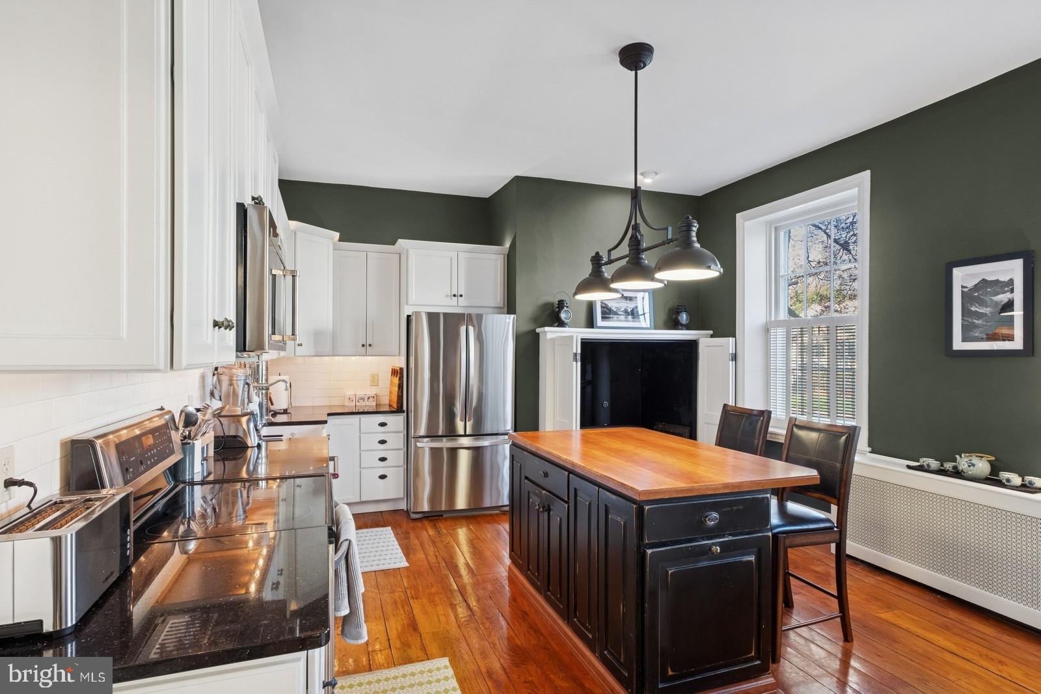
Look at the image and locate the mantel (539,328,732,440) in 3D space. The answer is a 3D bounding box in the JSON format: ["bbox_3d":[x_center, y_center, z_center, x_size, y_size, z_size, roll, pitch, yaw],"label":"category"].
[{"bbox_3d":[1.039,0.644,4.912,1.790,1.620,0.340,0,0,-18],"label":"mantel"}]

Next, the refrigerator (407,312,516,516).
[{"bbox_3d":[-0.593,0.578,4.884,0.910,1.745,0.820,0,0,-18],"label":"refrigerator"}]

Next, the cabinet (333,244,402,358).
[{"bbox_3d":[-1.450,-0.426,4.877,0.590,1.010,0.340,0,0,-18],"label":"cabinet"}]

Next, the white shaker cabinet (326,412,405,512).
[{"bbox_3d":[-1.410,1.009,4.766,0.640,0.860,0.570,0,0,-18],"label":"white shaker cabinet"}]

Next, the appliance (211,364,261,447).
[{"bbox_3d":[-1.607,0.326,2.944,0.220,0.455,0.220,0,0,-20],"label":"appliance"}]

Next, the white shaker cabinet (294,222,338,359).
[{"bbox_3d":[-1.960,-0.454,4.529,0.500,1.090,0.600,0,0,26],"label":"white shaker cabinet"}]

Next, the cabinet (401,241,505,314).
[{"bbox_3d":[-0.684,-0.623,5.029,1.000,0.630,0.590,0,0,-18],"label":"cabinet"}]

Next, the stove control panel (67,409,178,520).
[{"bbox_3d":[-1.279,0.397,1.748,0.110,0.295,0.745,0,0,-20],"label":"stove control panel"}]

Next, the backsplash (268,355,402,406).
[{"bbox_3d":[-1.756,0.324,4.946,1.200,0.485,0.020,0,0,-18],"label":"backsplash"}]

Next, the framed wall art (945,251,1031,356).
[{"bbox_3d":[2.713,-0.237,3.030,0.040,0.580,0.415,0,0,-20],"label":"framed wall art"}]

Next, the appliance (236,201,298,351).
[{"bbox_3d":[-1.073,-0.200,1.838,0.490,0.435,0.765,0,0,-20],"label":"appliance"}]

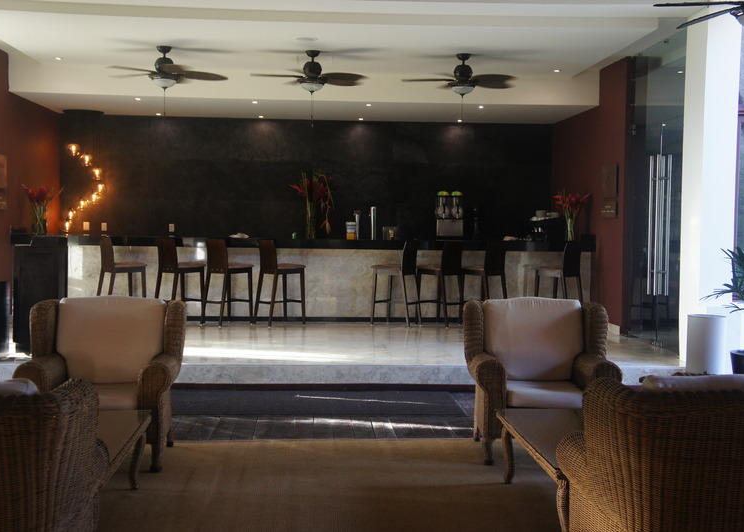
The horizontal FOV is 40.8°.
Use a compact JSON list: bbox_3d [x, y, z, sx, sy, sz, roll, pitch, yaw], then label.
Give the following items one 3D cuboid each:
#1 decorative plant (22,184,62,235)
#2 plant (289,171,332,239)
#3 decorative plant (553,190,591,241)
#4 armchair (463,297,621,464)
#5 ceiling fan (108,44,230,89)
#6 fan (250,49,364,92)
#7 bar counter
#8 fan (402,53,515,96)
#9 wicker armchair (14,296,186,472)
[{"bbox_3d":[-4.234,-0.717,12.840,0.511,0.650,0.450,1,3,-3],"label":"decorative plant"},{"bbox_3d":[-0.785,-0.785,13.043,0.550,0.870,0.450,1,3,-3],"label":"plant"},{"bbox_3d":[2.653,-0.634,13.254,0.498,0.650,0.450,1,3,-3],"label":"decorative plant"},{"bbox_3d":[1.048,0.718,6.421,0.920,0.970,0.820,1,3,-3],"label":"armchair"},{"bbox_3d":[-2.232,-2.145,10.799,1.360,0.450,1.360,1,3,-3],"label":"ceiling fan"},{"bbox_3d":[-0.649,-2.118,10.894,1.360,0.449,1.360,1,3,-3],"label":"fan"},{"bbox_3d":[-0.837,0.177,13.129,7.426,1.061,0.750,1,3,-3],"label":"bar counter"},{"bbox_3d":[1.001,-2.098,10.993,1.360,0.464,1.360,1,3,-3],"label":"fan"},{"bbox_3d":[-1.602,0.693,6.116,0.920,0.970,0.820,1,3,0],"label":"wicker armchair"}]

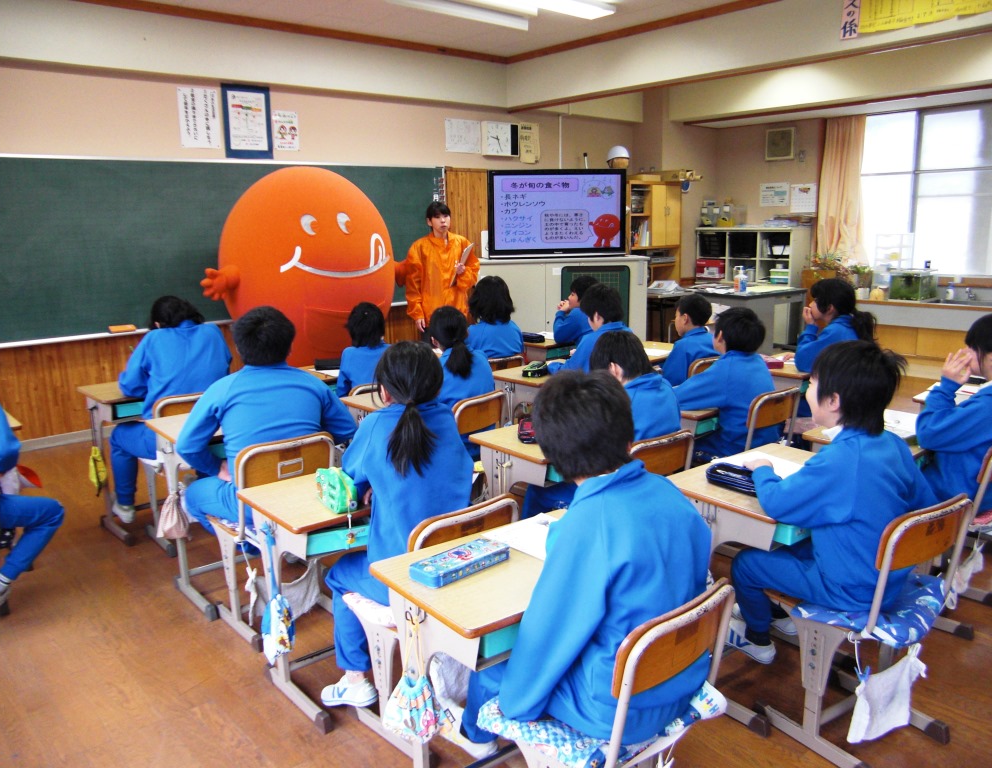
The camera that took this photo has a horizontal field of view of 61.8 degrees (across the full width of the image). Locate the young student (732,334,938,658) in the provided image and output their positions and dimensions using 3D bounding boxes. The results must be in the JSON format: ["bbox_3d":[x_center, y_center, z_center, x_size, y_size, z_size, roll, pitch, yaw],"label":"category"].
[{"bbox_3d":[0.932,0.398,2.435,0.503,1.108,0.644,-12,15,-43],"label":"young student"}]

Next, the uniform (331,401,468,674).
[{"bbox_3d":[-0.270,0.463,2.338,0.420,0.900,0.540,-11,15,-39],"label":"uniform"}]

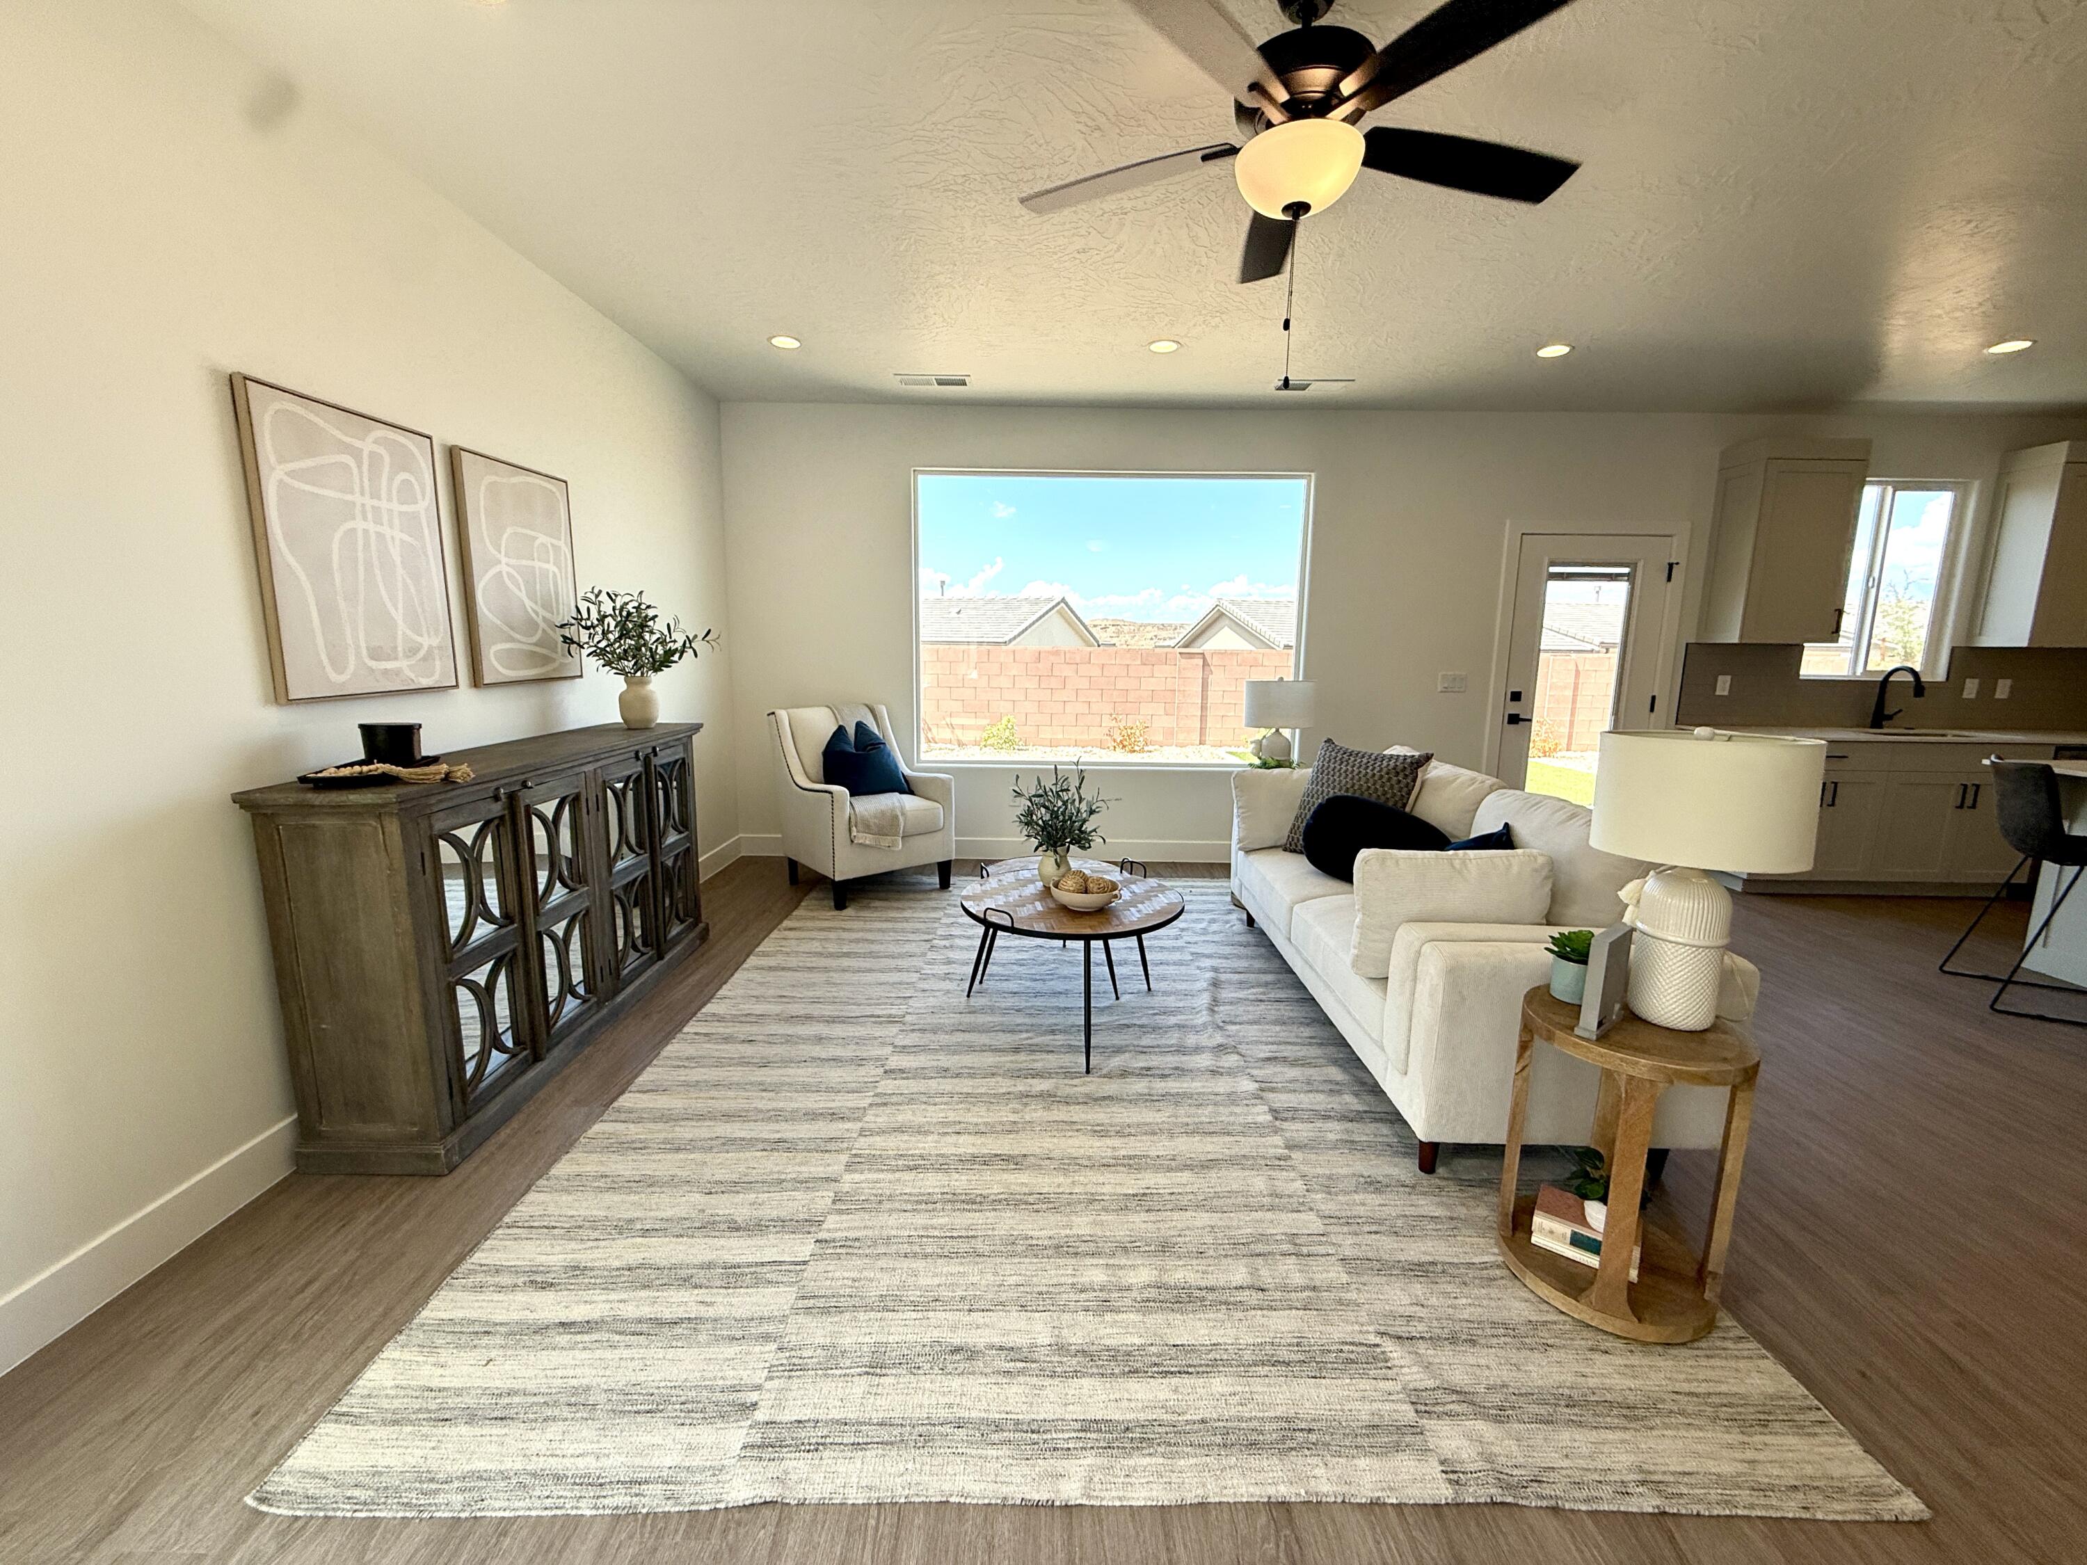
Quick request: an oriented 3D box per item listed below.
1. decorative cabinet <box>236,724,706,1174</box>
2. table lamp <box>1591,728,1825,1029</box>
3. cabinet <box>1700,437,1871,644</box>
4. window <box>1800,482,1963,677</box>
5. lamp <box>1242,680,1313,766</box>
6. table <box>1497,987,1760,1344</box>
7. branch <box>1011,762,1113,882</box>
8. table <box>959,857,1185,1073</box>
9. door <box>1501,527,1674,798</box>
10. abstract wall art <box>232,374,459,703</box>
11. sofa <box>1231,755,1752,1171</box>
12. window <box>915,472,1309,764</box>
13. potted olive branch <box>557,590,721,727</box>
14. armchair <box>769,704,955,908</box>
[{"bbox_3d":[-1.727,0.375,2.967,0.405,0.975,1.835,1,9,0],"label":"decorative cabinet"},{"bbox_3d":[1.337,0.197,1.753,0.386,0.620,0.386,1,9,0],"label":"table lamp"},{"bbox_3d":[4.320,-1.380,4.948,0.580,1.119,0.330,1,9,0],"label":"cabinet"},{"bbox_3d":[5.157,-1.229,5.195,0.900,1.180,0.100,1,9,0],"label":"window"},{"bbox_3d":[1.267,-0.260,4.541,0.380,0.620,0.380,1,9,0],"label":"lamp"},{"bbox_3d":[1.250,0.803,1.838,0.415,0.605,0.415,1,9,0],"label":"table"},{"bbox_3d":[0.061,0.154,3.016,0.365,0.460,0.340,1,9,0],"label":"branch"},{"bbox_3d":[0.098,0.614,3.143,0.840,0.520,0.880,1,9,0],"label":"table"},{"bbox_3d":[3.332,-0.498,5.279,0.914,2.013,0.045,1,9,0],"label":"door"},{"bbox_3d":[-1.914,-0.636,2.373,0.040,0.774,0.630,1,9,0],"label":"abstract wall art"},{"bbox_3d":[1.385,0.418,3.184,0.890,0.920,2.150,1,9,0],"label":"sofa"},{"bbox_3d":[0.412,-0.977,5.201,2.390,1.770,0.100,1,9,0],"label":"window"},{"bbox_3d":[-1.687,-0.528,3.610,0.560,0.600,0.580,1,9,0],"label":"potted olive branch"},{"bbox_3d":[-1.032,0.081,4.809,0.710,1.000,0.770,-7,12,-38],"label":"armchair"}]

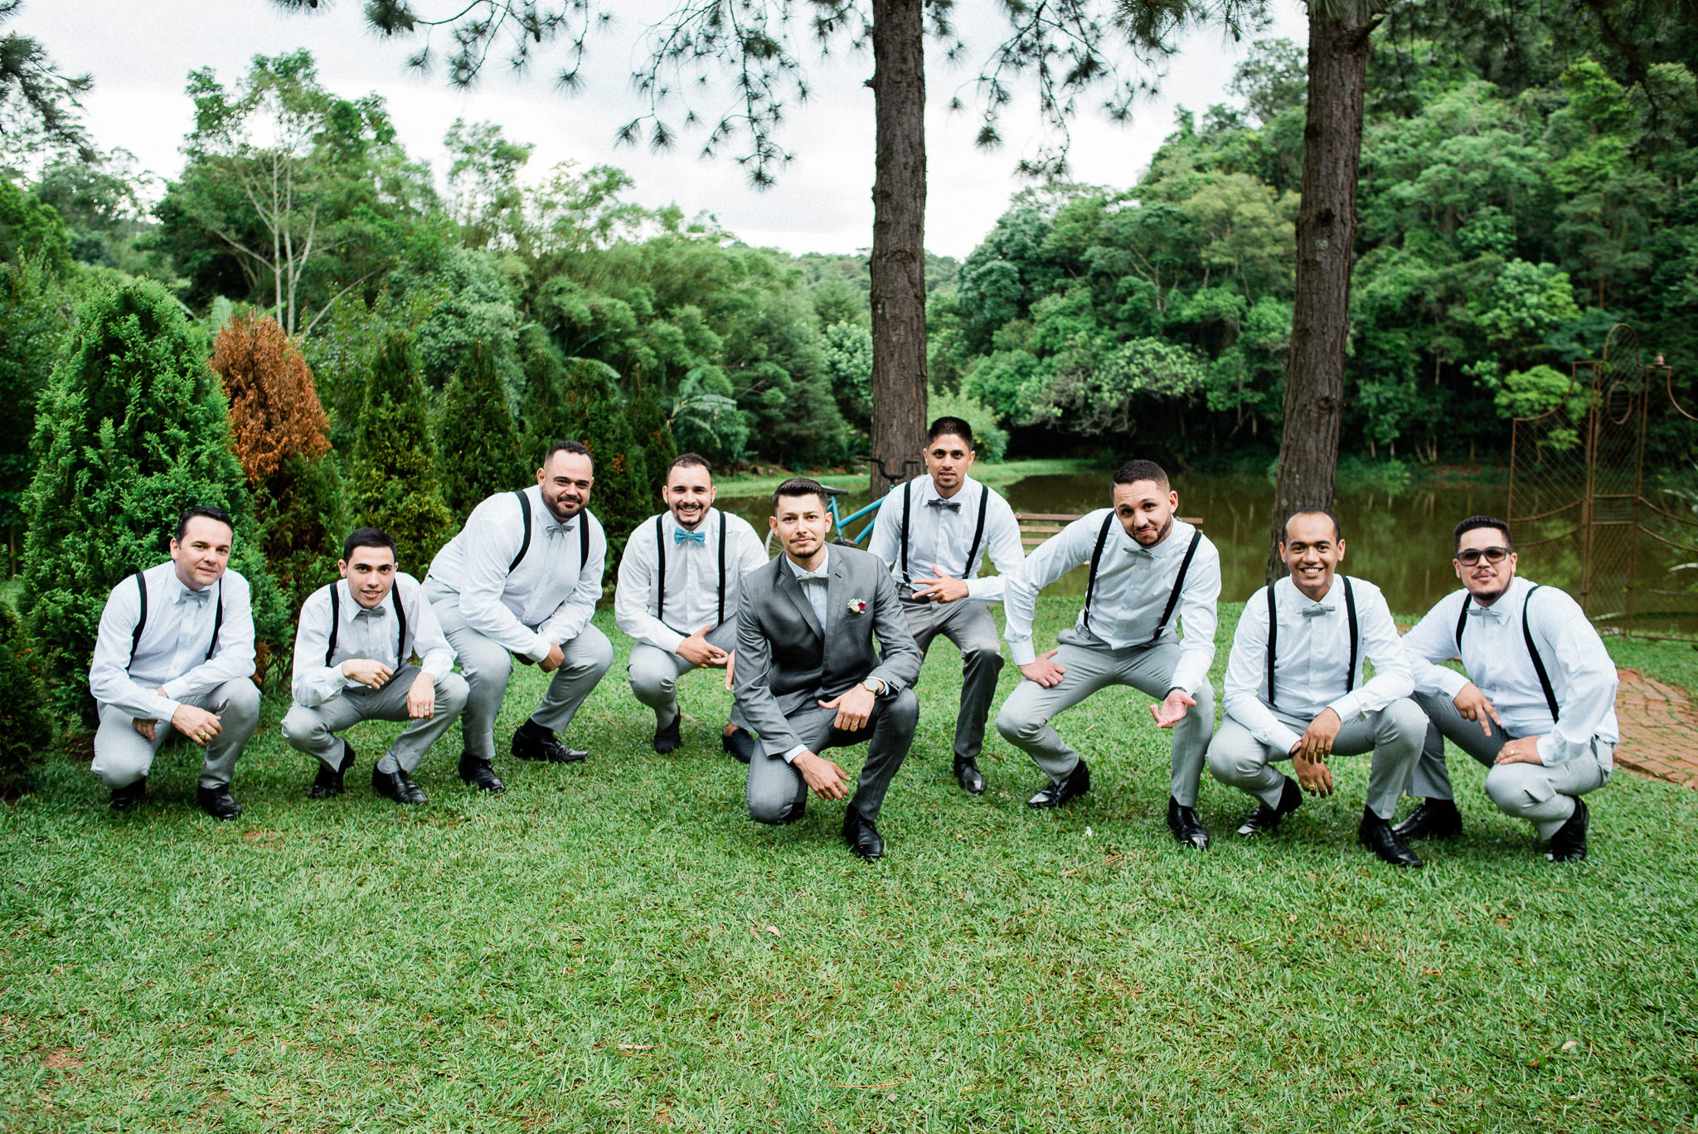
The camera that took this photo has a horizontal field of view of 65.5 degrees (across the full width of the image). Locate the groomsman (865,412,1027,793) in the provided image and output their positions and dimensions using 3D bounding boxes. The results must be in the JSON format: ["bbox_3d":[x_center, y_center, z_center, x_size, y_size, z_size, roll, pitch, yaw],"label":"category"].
[{"bbox_3d":[0.339,0.121,4.660,0.540,1.286,0.720,0,6,-2],"label":"groomsman"}]

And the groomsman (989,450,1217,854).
[{"bbox_3d":[0.805,0.239,4.100,0.700,1.144,0.720,1,6,9],"label":"groomsman"}]

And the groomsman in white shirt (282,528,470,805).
[{"bbox_3d":[-1.539,0.308,4.300,0.600,0.892,0.680,-1,6,-18],"label":"groomsman in white shirt"}]

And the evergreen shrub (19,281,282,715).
[{"bbox_3d":[-2.844,-0.296,5.400,1.100,1.757,1.100,0,6,0],"label":"evergreen shrub"}]

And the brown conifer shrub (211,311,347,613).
[{"bbox_3d":[-2.730,-0.330,6.300,0.750,1.767,0.750,0,6,0],"label":"brown conifer shrub"}]

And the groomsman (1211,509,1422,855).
[{"bbox_3d":[1.397,0.337,3.970,0.640,1.021,0.720,1,6,10],"label":"groomsman"}]

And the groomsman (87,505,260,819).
[{"bbox_3d":[-2.134,0.287,4.170,0.560,0.979,0.720,-3,7,-30],"label":"groomsman"}]

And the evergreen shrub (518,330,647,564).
[{"bbox_3d":[-1.843,-0.649,9.200,0.920,1.660,0.920,0,6,0],"label":"evergreen shrub"}]

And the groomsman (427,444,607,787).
[{"bbox_3d":[-1.132,0.146,4.500,0.620,1.154,0.820,-4,7,-37],"label":"groomsman"}]

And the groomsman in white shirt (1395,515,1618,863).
[{"bbox_3d":[1.971,0.342,3.970,0.640,1.006,0.760,5,7,37],"label":"groomsman in white shirt"}]

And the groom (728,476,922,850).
[{"bbox_3d":[-0.065,0.275,4.170,0.560,1.120,0.850,0,6,-7],"label":"groom"}]

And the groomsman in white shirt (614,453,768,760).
[{"bbox_3d":[-0.572,0.133,4.770,0.560,1.087,0.680,0,6,-6],"label":"groomsman in white shirt"}]

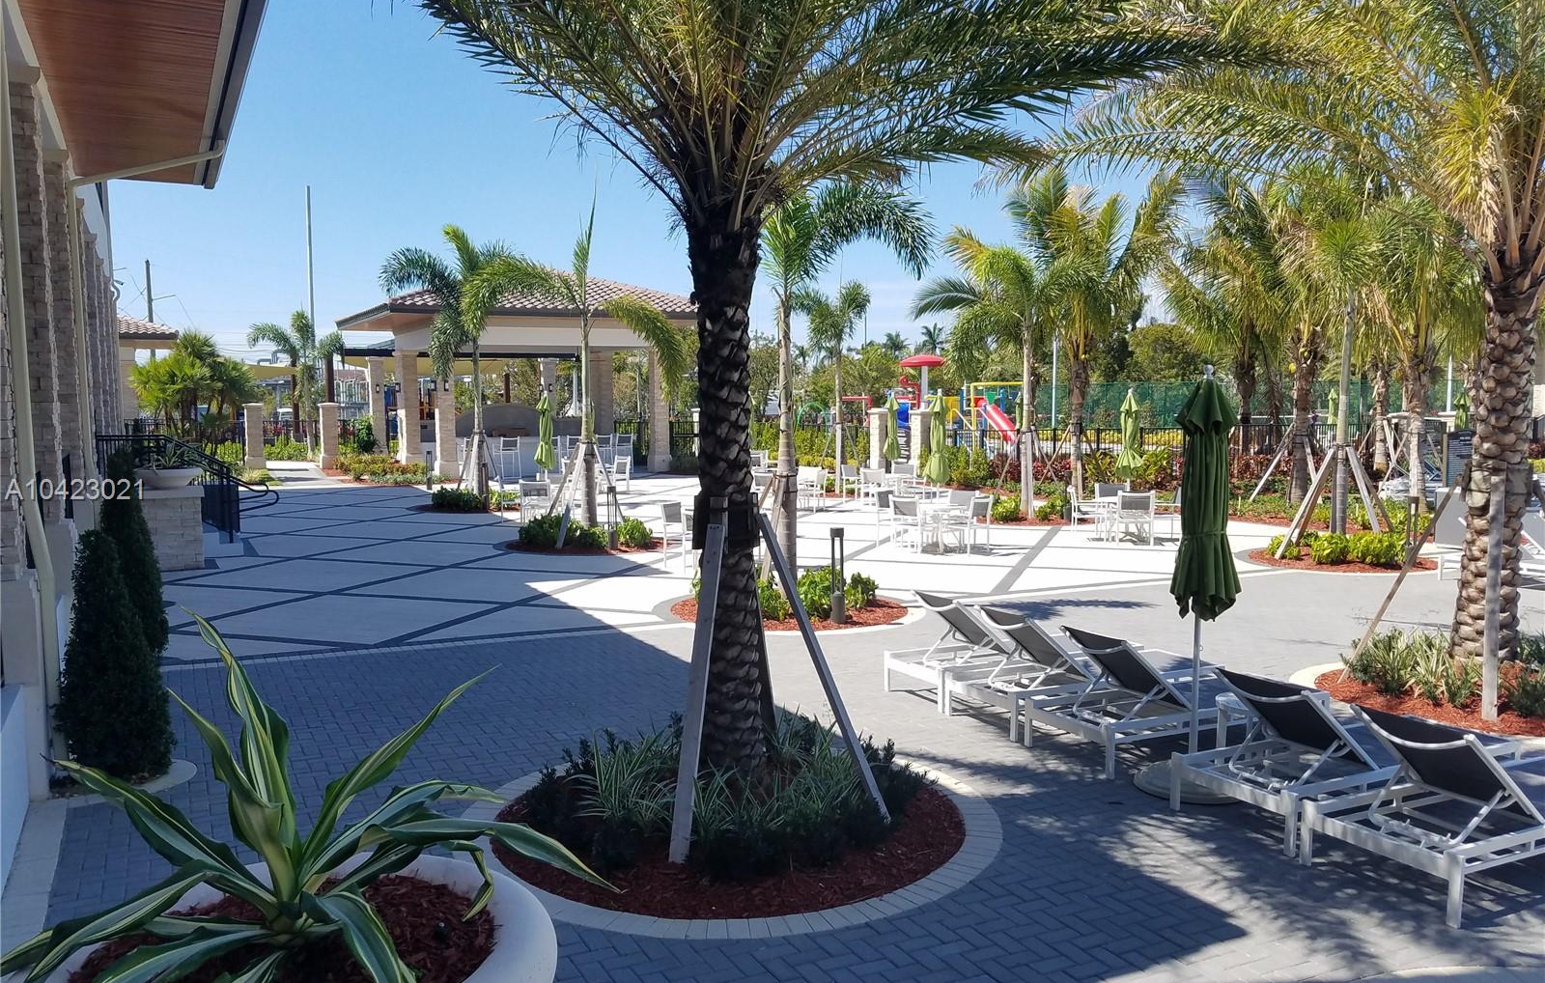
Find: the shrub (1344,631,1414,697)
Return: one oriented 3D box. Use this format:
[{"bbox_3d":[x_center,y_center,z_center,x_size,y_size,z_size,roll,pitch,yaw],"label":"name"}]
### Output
[{"bbox_3d":[5.096,1.409,9.733,0.540,0.460,0.500,2,5,28],"label":"shrub"}]

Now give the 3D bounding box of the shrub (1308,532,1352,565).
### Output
[{"bbox_3d":[8.111,0.786,16.860,0.600,0.480,0.580,0,4,0],"label":"shrub"}]

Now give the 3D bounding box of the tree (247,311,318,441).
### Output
[{"bbox_3d":[-19.346,-4.304,45.807,2.800,5.587,2.700,0,4,0],"label":"tree"}]

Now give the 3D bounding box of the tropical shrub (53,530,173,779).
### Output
[{"bbox_3d":[-4.226,0.999,7.430,0.690,1.504,0.690,0,4,0],"label":"tropical shrub"}]

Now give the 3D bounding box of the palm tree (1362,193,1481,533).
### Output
[{"bbox_3d":[13.401,-2.698,23.555,3.000,6.528,3.000,0,4,0],"label":"palm tree"}]

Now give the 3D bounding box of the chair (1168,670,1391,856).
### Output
[{"bbox_3d":[3.239,1.341,6.376,2.050,0.780,0.750,-2,5,-25],"label":"chair"}]

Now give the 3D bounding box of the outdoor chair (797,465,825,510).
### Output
[{"bbox_3d":[0.730,-0.015,24.672,0.620,0.880,0.600,2,5,20],"label":"outdoor chair"}]

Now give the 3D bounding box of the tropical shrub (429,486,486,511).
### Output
[{"bbox_3d":[-6.774,0.169,25.000,1.250,0.520,1.050,0,4,0],"label":"tropical shrub"}]

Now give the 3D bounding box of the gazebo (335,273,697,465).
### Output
[{"bbox_3d":[-7.510,-3.901,37.211,10.300,6.500,7.300,-3,5,-30],"label":"gazebo"}]

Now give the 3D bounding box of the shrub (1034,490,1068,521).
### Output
[{"bbox_3d":[5.799,0.252,24.167,0.680,0.580,0.620,1,4,14],"label":"shrub"}]

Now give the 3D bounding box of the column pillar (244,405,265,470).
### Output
[{"bbox_3d":[-19.267,-2.075,43.281,0.620,2.415,0.620,-3,6,-38],"label":"column pillar"}]

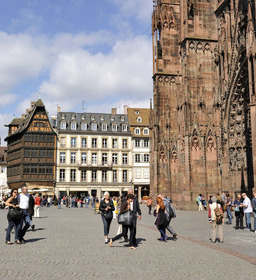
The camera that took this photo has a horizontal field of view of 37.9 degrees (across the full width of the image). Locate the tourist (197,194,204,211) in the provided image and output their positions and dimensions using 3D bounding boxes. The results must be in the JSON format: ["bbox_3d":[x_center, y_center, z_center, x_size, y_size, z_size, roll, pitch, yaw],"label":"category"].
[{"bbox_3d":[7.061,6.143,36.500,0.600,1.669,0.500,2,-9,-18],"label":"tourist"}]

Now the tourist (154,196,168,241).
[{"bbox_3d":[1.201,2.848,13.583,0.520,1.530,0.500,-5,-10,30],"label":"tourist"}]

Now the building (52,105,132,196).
[{"bbox_3d":[-7.926,4.430,85.273,16.410,20.044,11.000,2,-9,-11],"label":"building"}]

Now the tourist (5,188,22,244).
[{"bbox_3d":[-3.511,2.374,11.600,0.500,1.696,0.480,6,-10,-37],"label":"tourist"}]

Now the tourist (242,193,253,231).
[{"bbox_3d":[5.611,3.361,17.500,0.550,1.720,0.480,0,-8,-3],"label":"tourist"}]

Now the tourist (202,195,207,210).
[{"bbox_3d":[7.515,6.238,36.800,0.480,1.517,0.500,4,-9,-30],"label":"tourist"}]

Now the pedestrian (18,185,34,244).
[{"bbox_3d":[-3.320,2.441,12.150,0.520,1.810,0.460,6,-11,-36],"label":"pedestrian"}]

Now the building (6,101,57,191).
[{"bbox_3d":[-21.892,2.819,84.215,10.500,22.500,12.500,2,-9,-15],"label":"building"}]

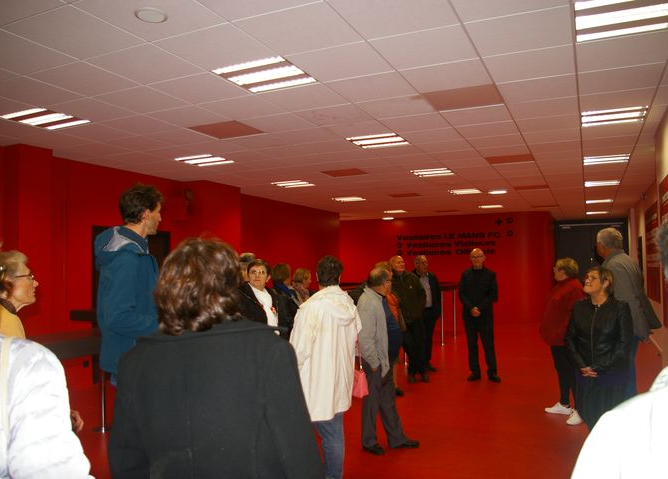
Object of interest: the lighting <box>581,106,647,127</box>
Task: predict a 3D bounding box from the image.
[{"bbox_3d":[2.675,-1.200,5.176,0.600,0.080,0.600,-2,-3,25],"label":"lighting"}]

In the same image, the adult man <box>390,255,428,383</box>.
[{"bbox_3d":[1.024,1.070,7.415,0.550,1.710,0.380,0,-3,-7],"label":"adult man"}]

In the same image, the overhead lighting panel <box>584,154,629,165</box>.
[{"bbox_3d":[3.700,-1.090,7.320,0.600,0.080,0.600,-2,-3,25],"label":"overhead lighting panel"}]

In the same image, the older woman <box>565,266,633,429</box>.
[{"bbox_3d":[2.062,0.988,4.253,0.520,1.556,0.360,-2,-3,31],"label":"older woman"}]

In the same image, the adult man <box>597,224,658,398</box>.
[{"bbox_3d":[2.558,0.837,4.791,0.520,1.880,0.400,2,-3,-41],"label":"adult man"}]

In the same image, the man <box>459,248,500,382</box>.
[{"bbox_3d":[2.007,1.014,7.458,0.540,1.782,0.360,-1,-3,15],"label":"man"}]

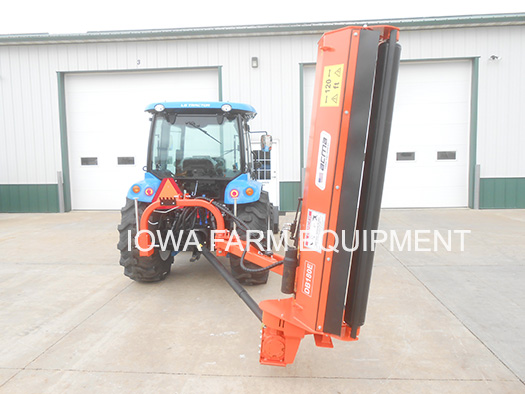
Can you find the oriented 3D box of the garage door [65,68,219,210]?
[{"bbox_3d":[-3.697,-1.716,12.193,5.100,4.310,0.200,-1,5,4],"label":"garage door"}]

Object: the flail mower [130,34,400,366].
[{"bbox_3d":[-0.181,-0.031,3.310,2.300,2.240,1.500,0,5,7],"label":"flail mower"}]

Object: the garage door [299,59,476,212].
[{"bbox_3d":[3.681,-1.771,11.747,4.880,4.260,0.100,-1,5,4],"label":"garage door"}]

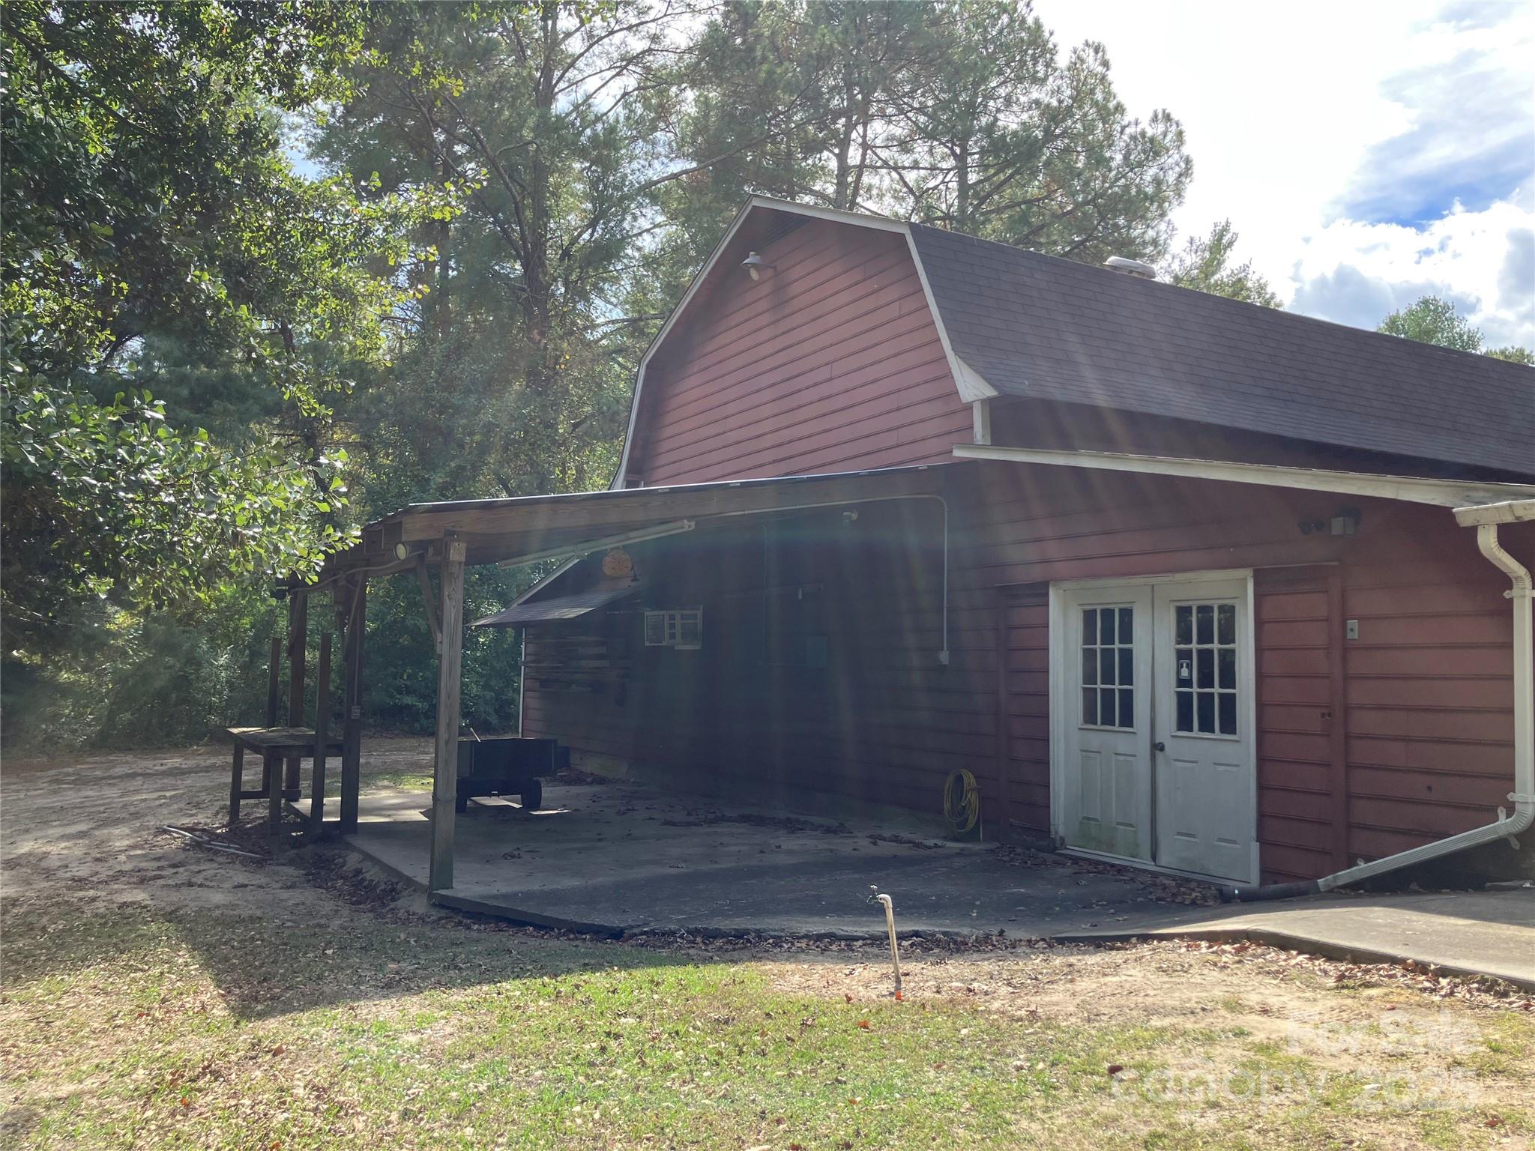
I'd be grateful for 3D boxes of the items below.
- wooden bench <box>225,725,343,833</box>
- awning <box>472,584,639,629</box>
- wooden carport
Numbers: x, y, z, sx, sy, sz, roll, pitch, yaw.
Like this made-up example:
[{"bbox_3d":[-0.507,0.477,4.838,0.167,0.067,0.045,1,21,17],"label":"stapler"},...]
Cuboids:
[{"bbox_3d":[-4.993,2.148,12.802,0.820,0.990,3.200,3,-5,-29],"label":"wooden bench"},{"bbox_3d":[-3.471,0.569,19.390,0.990,0.510,5.250,3,-5,-29],"label":"awning"},{"bbox_3d":[-2.022,0.800,12.721,4.990,3.520,6.730,3,-5,-29],"label":"wooden carport"}]

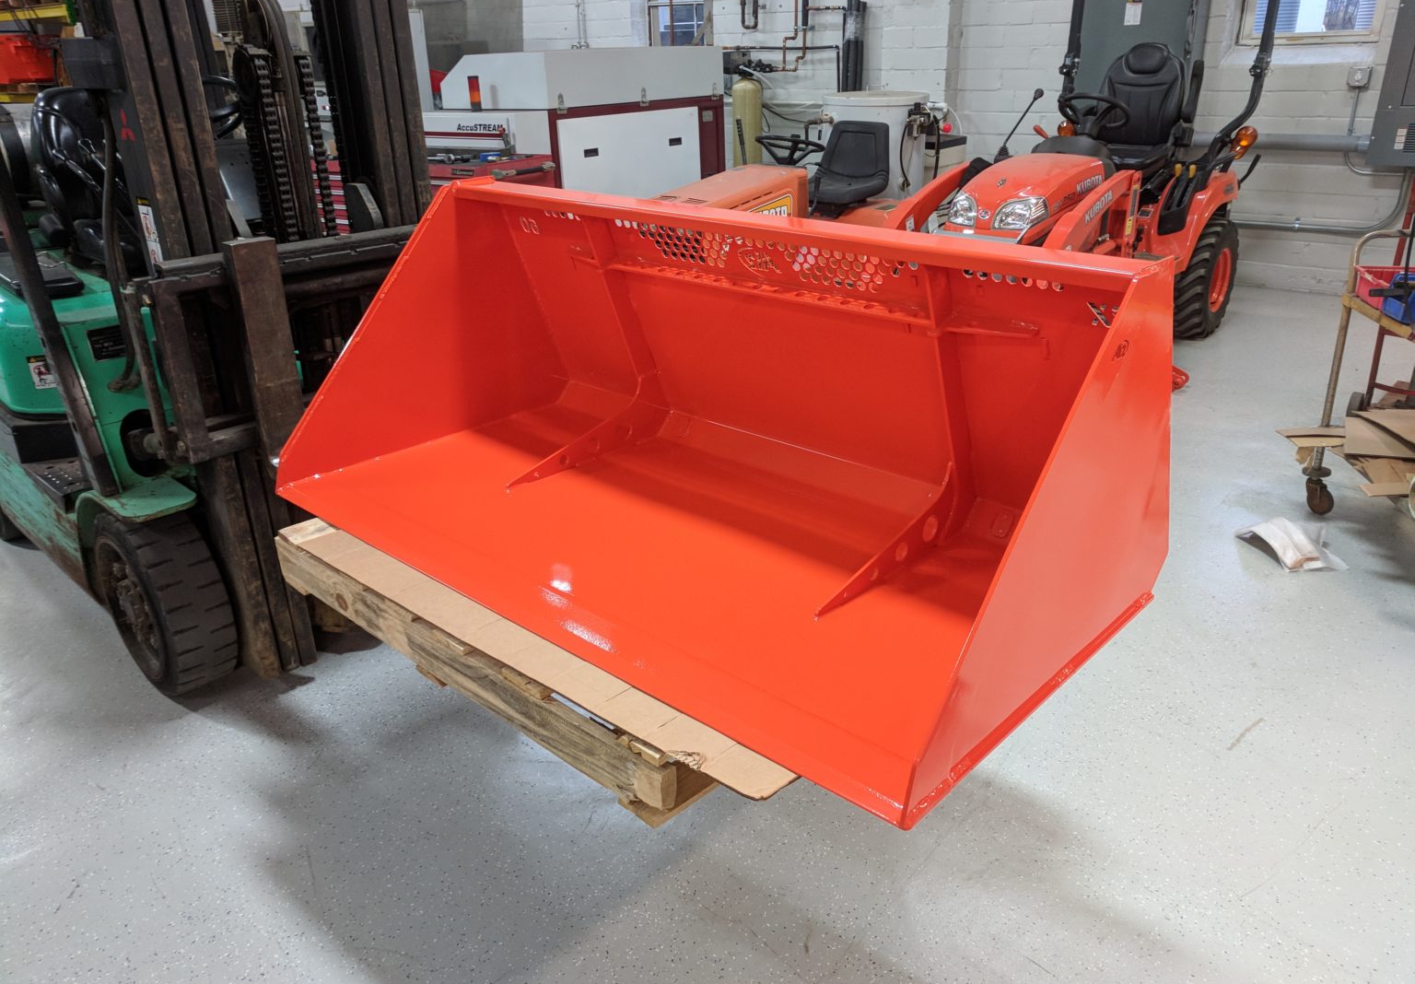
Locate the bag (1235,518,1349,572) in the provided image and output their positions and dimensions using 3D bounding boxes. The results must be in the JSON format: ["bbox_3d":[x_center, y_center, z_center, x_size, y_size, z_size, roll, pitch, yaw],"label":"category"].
[{"bbox_3d":[1.885,0.162,3.406,0.235,0.065,0.280,-3,23,-3],"label":"bag"}]

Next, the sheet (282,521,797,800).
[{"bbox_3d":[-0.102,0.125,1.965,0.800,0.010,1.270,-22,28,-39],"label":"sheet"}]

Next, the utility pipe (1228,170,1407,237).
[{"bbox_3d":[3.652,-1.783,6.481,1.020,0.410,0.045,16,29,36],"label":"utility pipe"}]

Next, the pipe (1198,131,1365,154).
[{"bbox_3d":[3.463,-2.127,6.456,0.990,0.090,0.090,16,29,36],"label":"pipe"}]

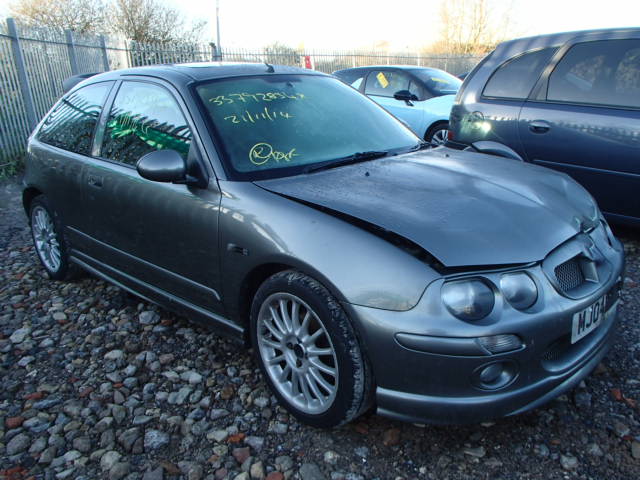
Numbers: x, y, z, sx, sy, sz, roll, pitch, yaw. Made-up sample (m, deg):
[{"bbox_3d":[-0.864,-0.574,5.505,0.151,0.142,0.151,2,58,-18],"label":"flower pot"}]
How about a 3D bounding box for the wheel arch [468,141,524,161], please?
[{"bbox_3d":[1.548,-0.689,4.628,0.140,0.400,0.760,-17,25,-42],"label":"wheel arch"}]

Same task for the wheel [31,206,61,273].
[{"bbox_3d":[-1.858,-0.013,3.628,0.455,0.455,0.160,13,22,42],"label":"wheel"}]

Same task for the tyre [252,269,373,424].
[{"bbox_3d":[-0.022,0.400,1.972,0.205,0.610,0.610,-16,21,-40],"label":"tyre"}]

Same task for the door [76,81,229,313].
[{"bbox_3d":[-0.761,-0.285,2.466,1.260,0.980,0.270,13,22,42],"label":"door"}]

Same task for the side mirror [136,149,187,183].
[{"bbox_3d":[-0.614,-0.289,2.007,0.125,0.135,0.210,13,22,42],"label":"side mirror"}]

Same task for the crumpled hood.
[{"bbox_3d":[0.584,-0.198,2.192,1.070,0.260,1.420,13,22,42],"label":"crumpled hood"}]

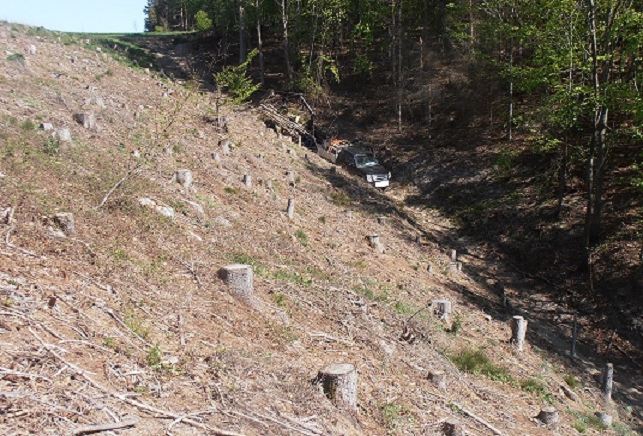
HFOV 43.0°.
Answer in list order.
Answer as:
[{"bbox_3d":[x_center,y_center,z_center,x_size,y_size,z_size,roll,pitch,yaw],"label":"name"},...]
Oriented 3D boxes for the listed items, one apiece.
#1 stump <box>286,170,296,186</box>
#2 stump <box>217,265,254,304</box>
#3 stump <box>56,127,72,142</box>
[{"bbox_3d":[-1.093,-1.476,29.773,0.345,0.547,0.345,0,9,0],"label":"stump"},{"bbox_3d":[-1.090,0.852,10.800,0.400,0.450,0.400,0,5,0],"label":"stump"},{"bbox_3d":[-5.889,-1.921,18.800,0.290,0.290,0.290,0,5,0],"label":"stump"}]

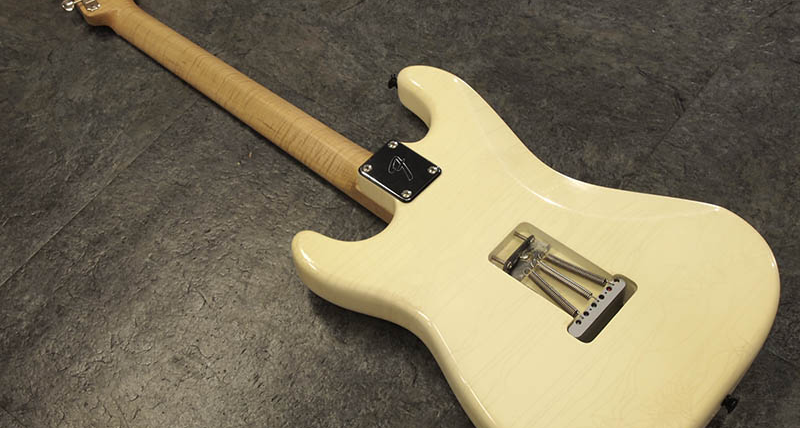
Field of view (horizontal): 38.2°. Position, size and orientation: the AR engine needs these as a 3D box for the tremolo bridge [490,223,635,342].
[{"bbox_3d":[0.143,0.067,1.035,0.118,0.040,0.079,34,61,26],"label":"tremolo bridge"}]

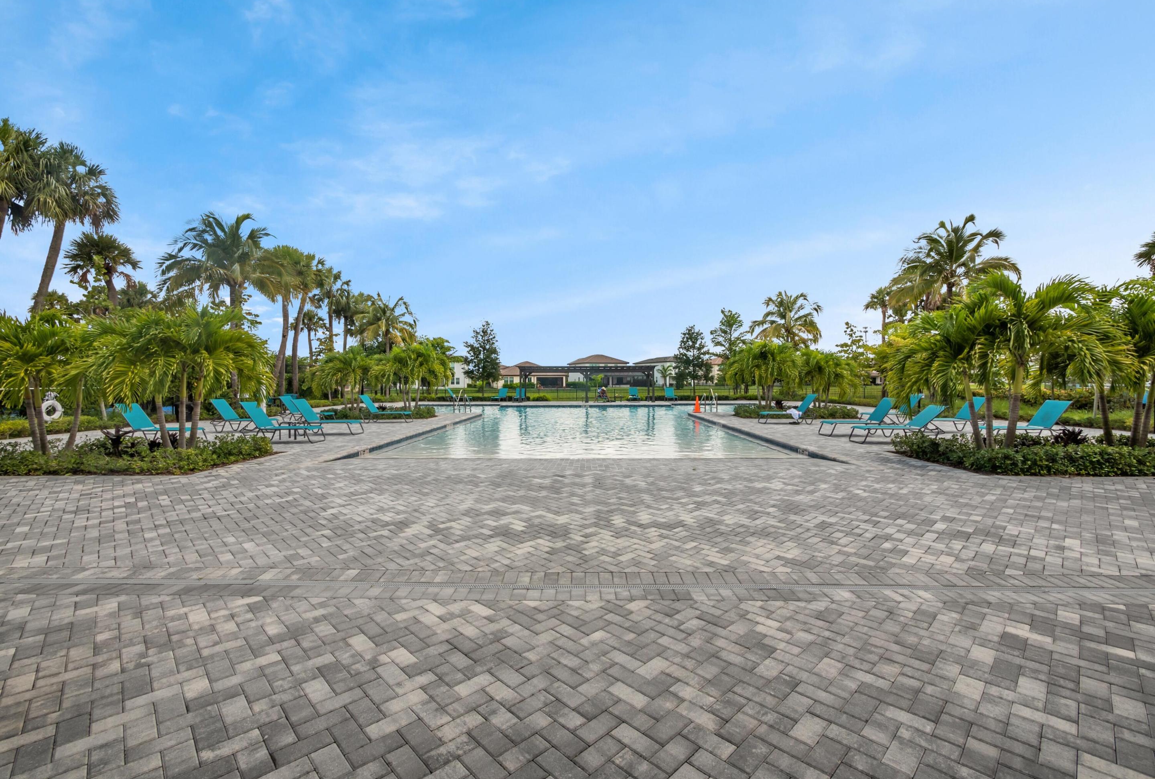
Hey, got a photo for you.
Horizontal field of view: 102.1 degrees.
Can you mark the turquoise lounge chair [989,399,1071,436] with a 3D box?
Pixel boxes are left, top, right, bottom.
[{"bbox_3d":[10.677,0.760,11.191,1.771,0.936,0.600,0,1,-2],"label":"turquoise lounge chair"}]

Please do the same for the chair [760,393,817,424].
[{"bbox_3d":[7.169,0.673,15.915,1.757,0.947,0.600,0,1,-2],"label":"chair"}]

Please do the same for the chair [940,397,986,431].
[{"bbox_3d":[10.903,0.714,13.695,1.763,0.942,0.600,0,1,1],"label":"chair"}]

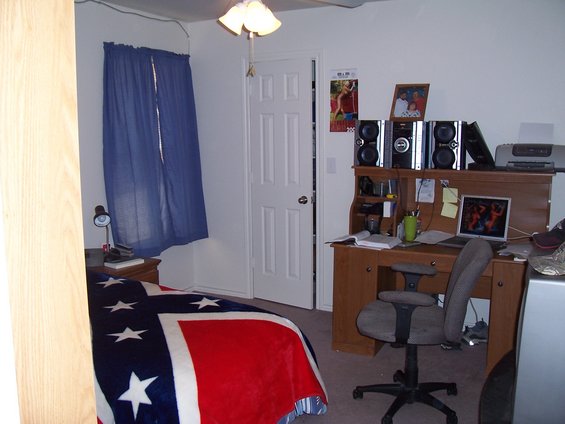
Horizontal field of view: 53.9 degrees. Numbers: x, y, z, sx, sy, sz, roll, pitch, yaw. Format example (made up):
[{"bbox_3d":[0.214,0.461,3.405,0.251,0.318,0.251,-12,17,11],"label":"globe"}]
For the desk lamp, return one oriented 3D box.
[{"bbox_3d":[-1.290,0.137,3.990,0.140,0.390,0.190,-3,9,-18],"label":"desk lamp"}]

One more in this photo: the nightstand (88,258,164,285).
[{"bbox_3d":[-1.202,0.659,3.878,0.470,0.585,0.580,4,10,27],"label":"nightstand"}]

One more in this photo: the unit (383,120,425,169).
[{"bbox_3d":[0.904,-0.469,3.894,0.265,0.328,0.320,4,10,27],"label":"unit"}]

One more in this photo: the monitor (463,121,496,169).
[{"bbox_3d":[1.315,-0.446,3.721,0.190,0.325,0.350,2,9,15],"label":"monitor"}]

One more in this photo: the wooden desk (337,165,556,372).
[{"bbox_3d":[1.042,0.344,3.699,1.295,1.230,0.650,4,10,27],"label":"wooden desk"}]

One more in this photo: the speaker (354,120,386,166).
[{"bbox_3d":[0.671,-0.487,4.002,0.222,0.328,0.255,4,10,27],"label":"speaker"}]

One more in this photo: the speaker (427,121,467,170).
[{"bbox_3d":[1.127,-0.452,3.768,0.218,0.325,0.255,4,10,27],"label":"speaker"}]

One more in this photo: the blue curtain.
[{"bbox_3d":[-1.000,-0.457,4.434,0.140,1.610,1.050,4,10,27],"label":"blue curtain"}]

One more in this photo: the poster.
[{"bbox_3d":[0.478,-0.861,4.290,0.226,0.485,0.012,4,10,27],"label":"poster"}]

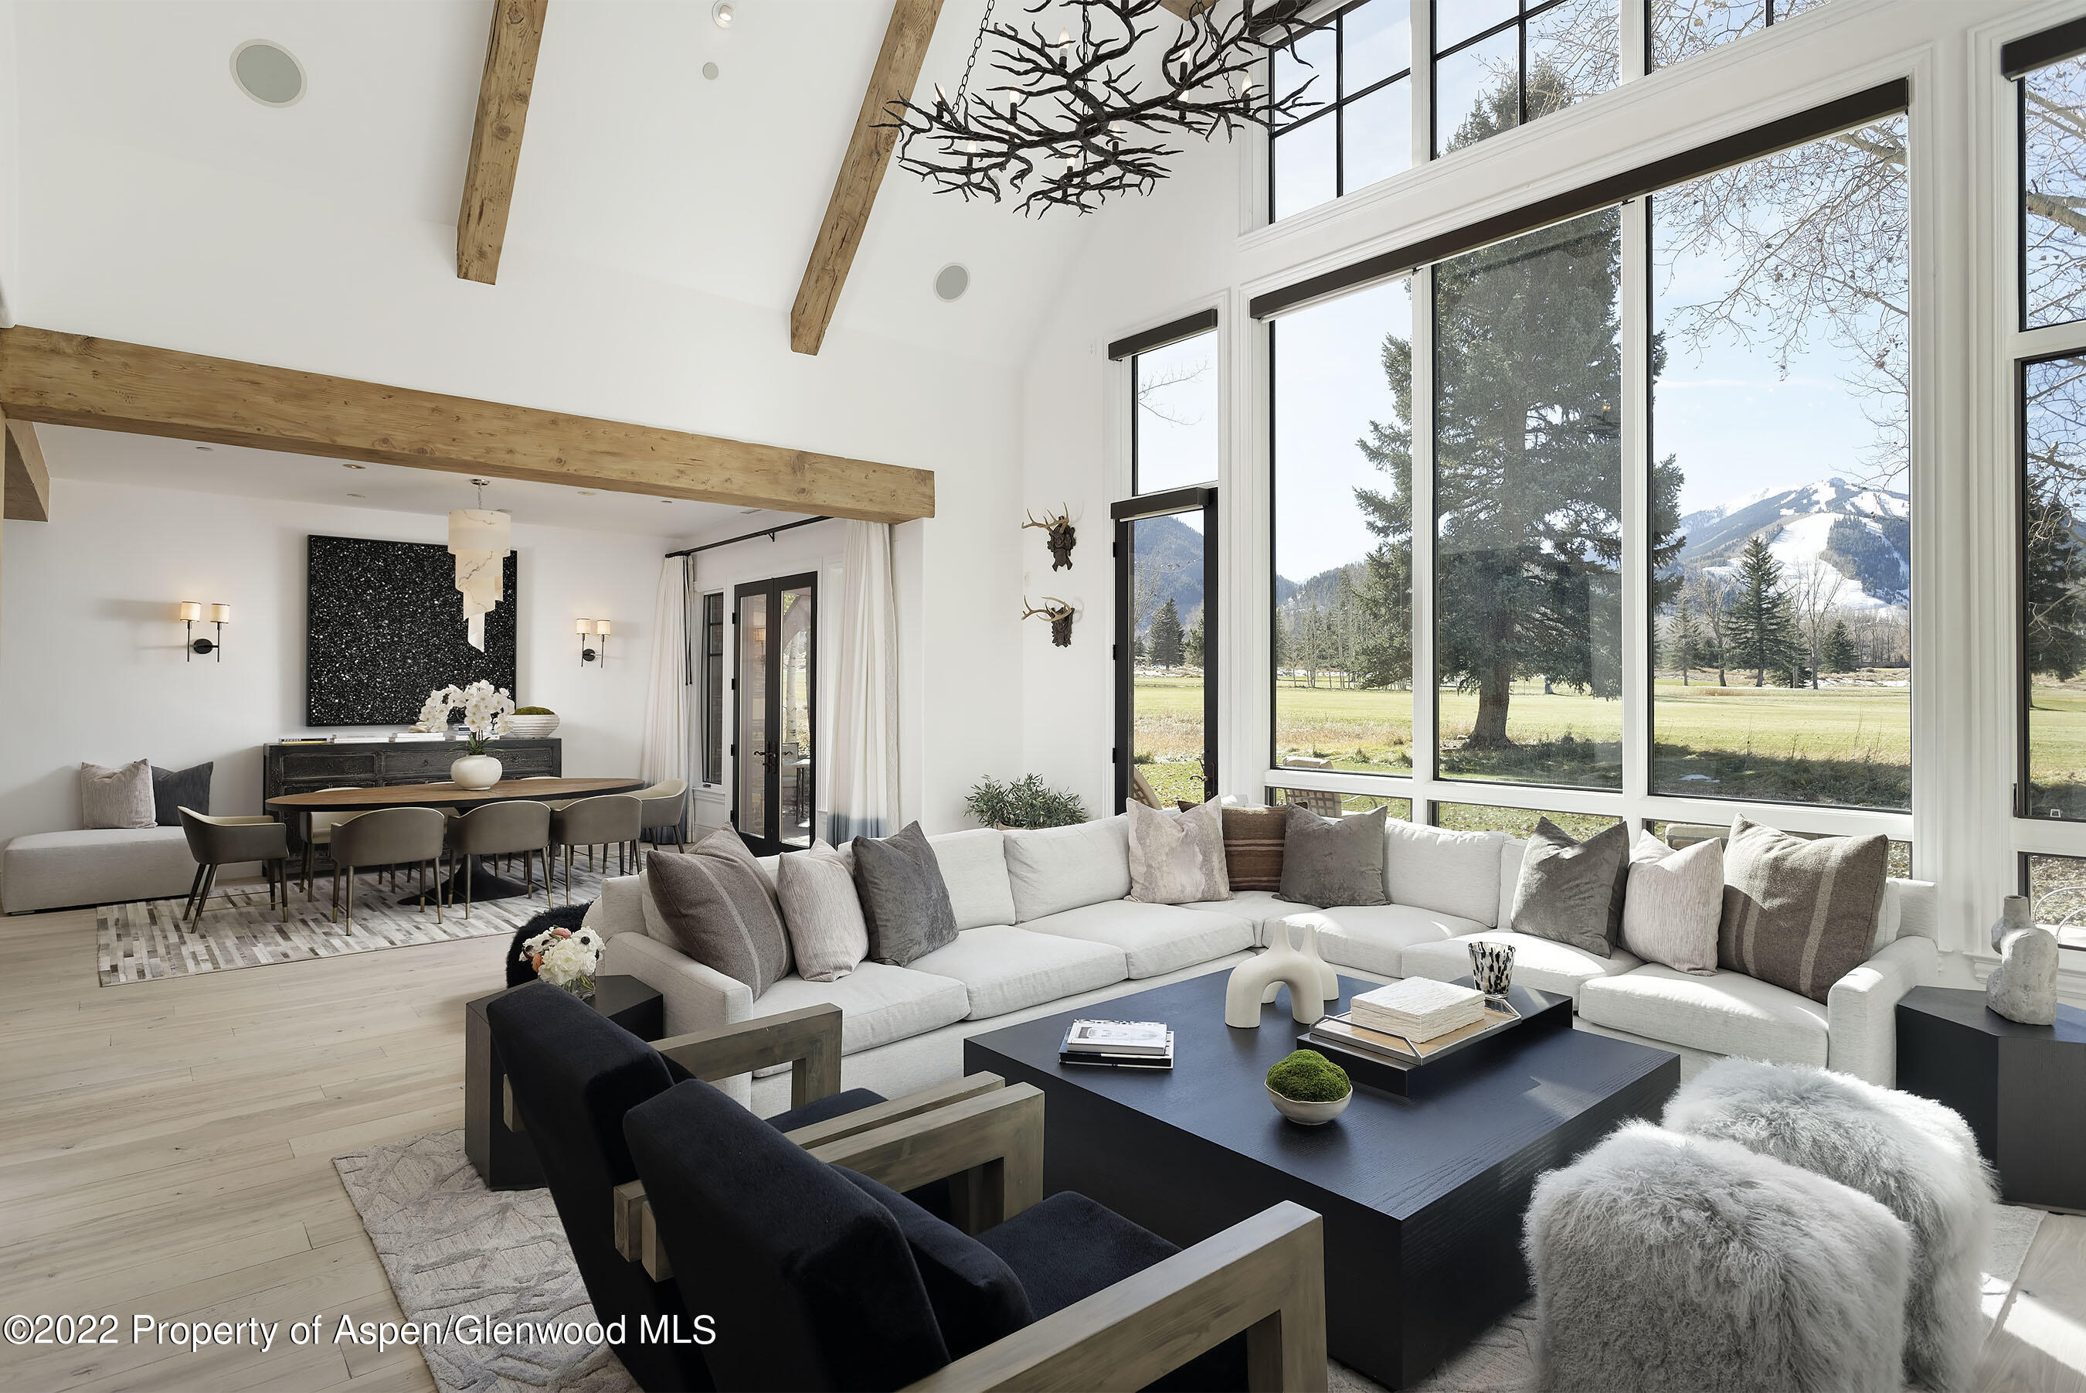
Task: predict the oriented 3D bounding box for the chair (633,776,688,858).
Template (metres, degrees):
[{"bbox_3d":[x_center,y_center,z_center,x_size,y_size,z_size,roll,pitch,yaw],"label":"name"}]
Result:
[{"bbox_3d":[-3.138,1.045,8.774,0.550,0.755,0.570,0,0,-41],"label":"chair"}]

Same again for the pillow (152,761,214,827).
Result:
[{"bbox_3d":[-6.347,0.716,8.078,0.470,0.460,0.160,0,-15,-41],"label":"pillow"}]

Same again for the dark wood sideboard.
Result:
[{"bbox_3d":[-5.219,0.901,9.257,2.140,1.045,0.410,0,0,-41],"label":"dark wood sideboard"}]

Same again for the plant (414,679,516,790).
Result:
[{"bbox_3d":[-4.098,0.270,7.841,0.620,0.780,0.460,0,1,-41],"label":"plant"}]

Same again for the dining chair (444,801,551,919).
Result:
[{"bbox_3d":[-3.648,1.053,7.423,0.580,0.750,0.580,0,0,-41],"label":"dining chair"}]

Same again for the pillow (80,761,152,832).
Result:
[{"bbox_3d":[-6.708,0.727,8.004,0.440,0.480,0.160,0,-12,-35],"label":"pillow"}]

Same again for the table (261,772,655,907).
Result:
[{"bbox_3d":[-4.088,1.047,7.888,2.430,0.755,1.320,0,0,-41],"label":"table"}]

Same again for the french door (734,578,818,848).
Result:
[{"bbox_3d":[-2.266,0.206,9.350,0.080,2.400,1.460,0,0,-41],"label":"french door"}]

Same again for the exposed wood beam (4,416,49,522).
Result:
[{"bbox_3d":[-6.005,-1.398,6.318,0.300,0.310,3.820,0,0,-41],"label":"exposed wood beam"}]

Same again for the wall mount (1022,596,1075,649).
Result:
[{"bbox_3d":[0.054,-0.506,7.679,0.230,0.330,0.360,0,1,-41],"label":"wall mount"}]

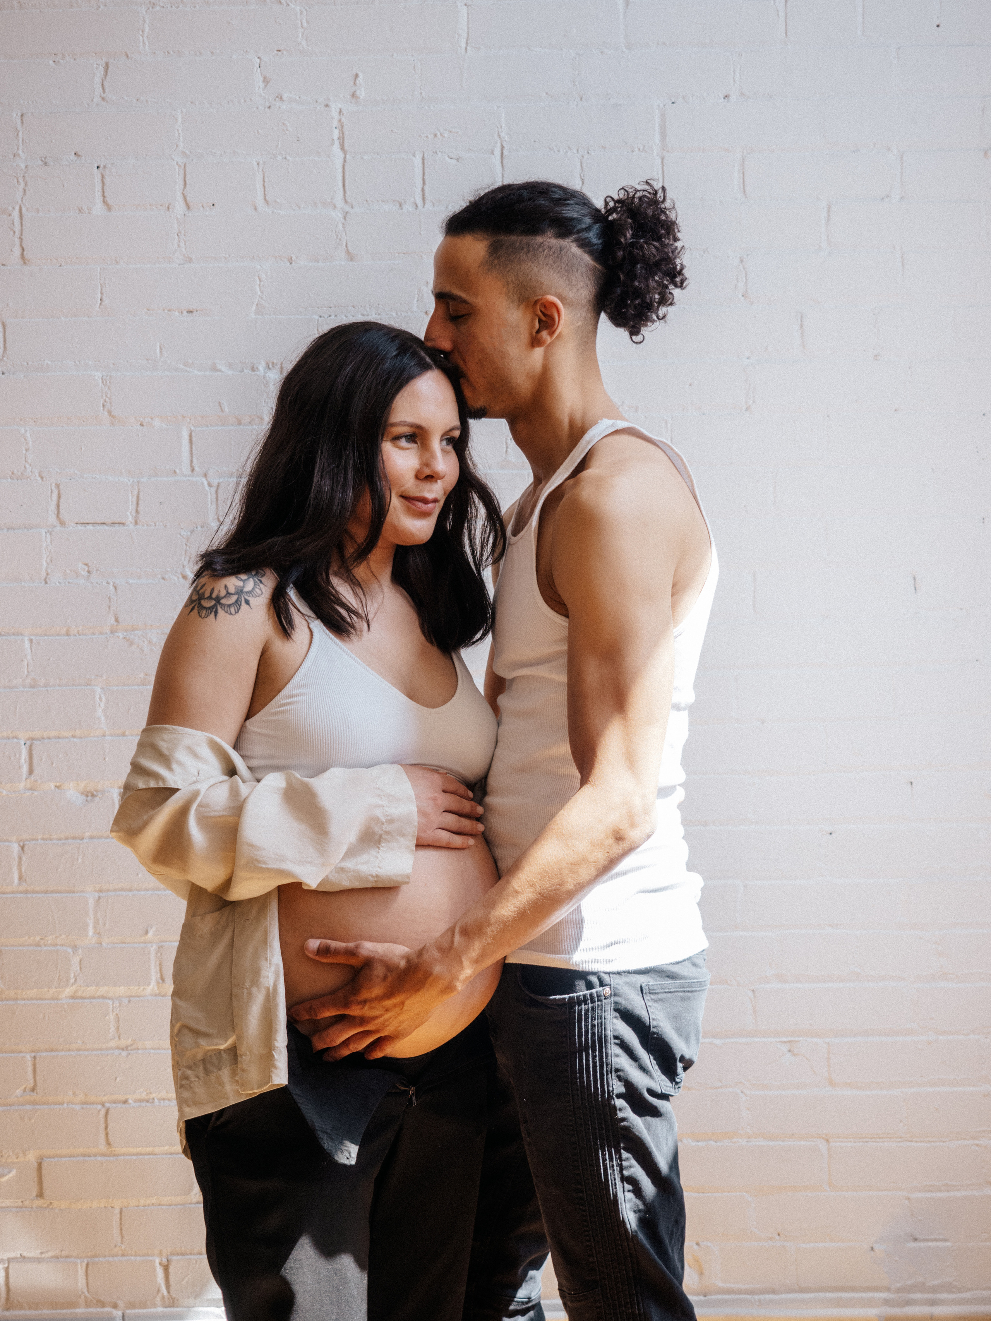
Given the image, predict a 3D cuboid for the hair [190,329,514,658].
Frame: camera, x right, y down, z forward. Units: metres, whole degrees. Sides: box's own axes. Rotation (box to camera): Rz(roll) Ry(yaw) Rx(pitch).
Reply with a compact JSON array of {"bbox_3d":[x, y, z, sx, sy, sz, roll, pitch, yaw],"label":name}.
[{"bbox_3d":[-0.155,-0.187,3.280,0.300,0.360,0.270,0,0,-43],"label":"hair"}]

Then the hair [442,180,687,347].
[{"bbox_3d":[0.076,-0.434,3.320,0.262,0.178,0.170,0,0,-7],"label":"hair"}]

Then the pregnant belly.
[{"bbox_3d":[-0.121,0.294,3.220,0.290,0.260,0.230,0,0,-37],"label":"pregnant belly"}]

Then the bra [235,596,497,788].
[{"bbox_3d":[-0.139,0.028,3.270,0.300,0.220,0.240,0,0,-37],"label":"bra"}]

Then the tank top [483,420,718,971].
[{"bbox_3d":[0.115,0.038,3.330,0.260,0.600,0.370,0,0,-22],"label":"tank top"}]

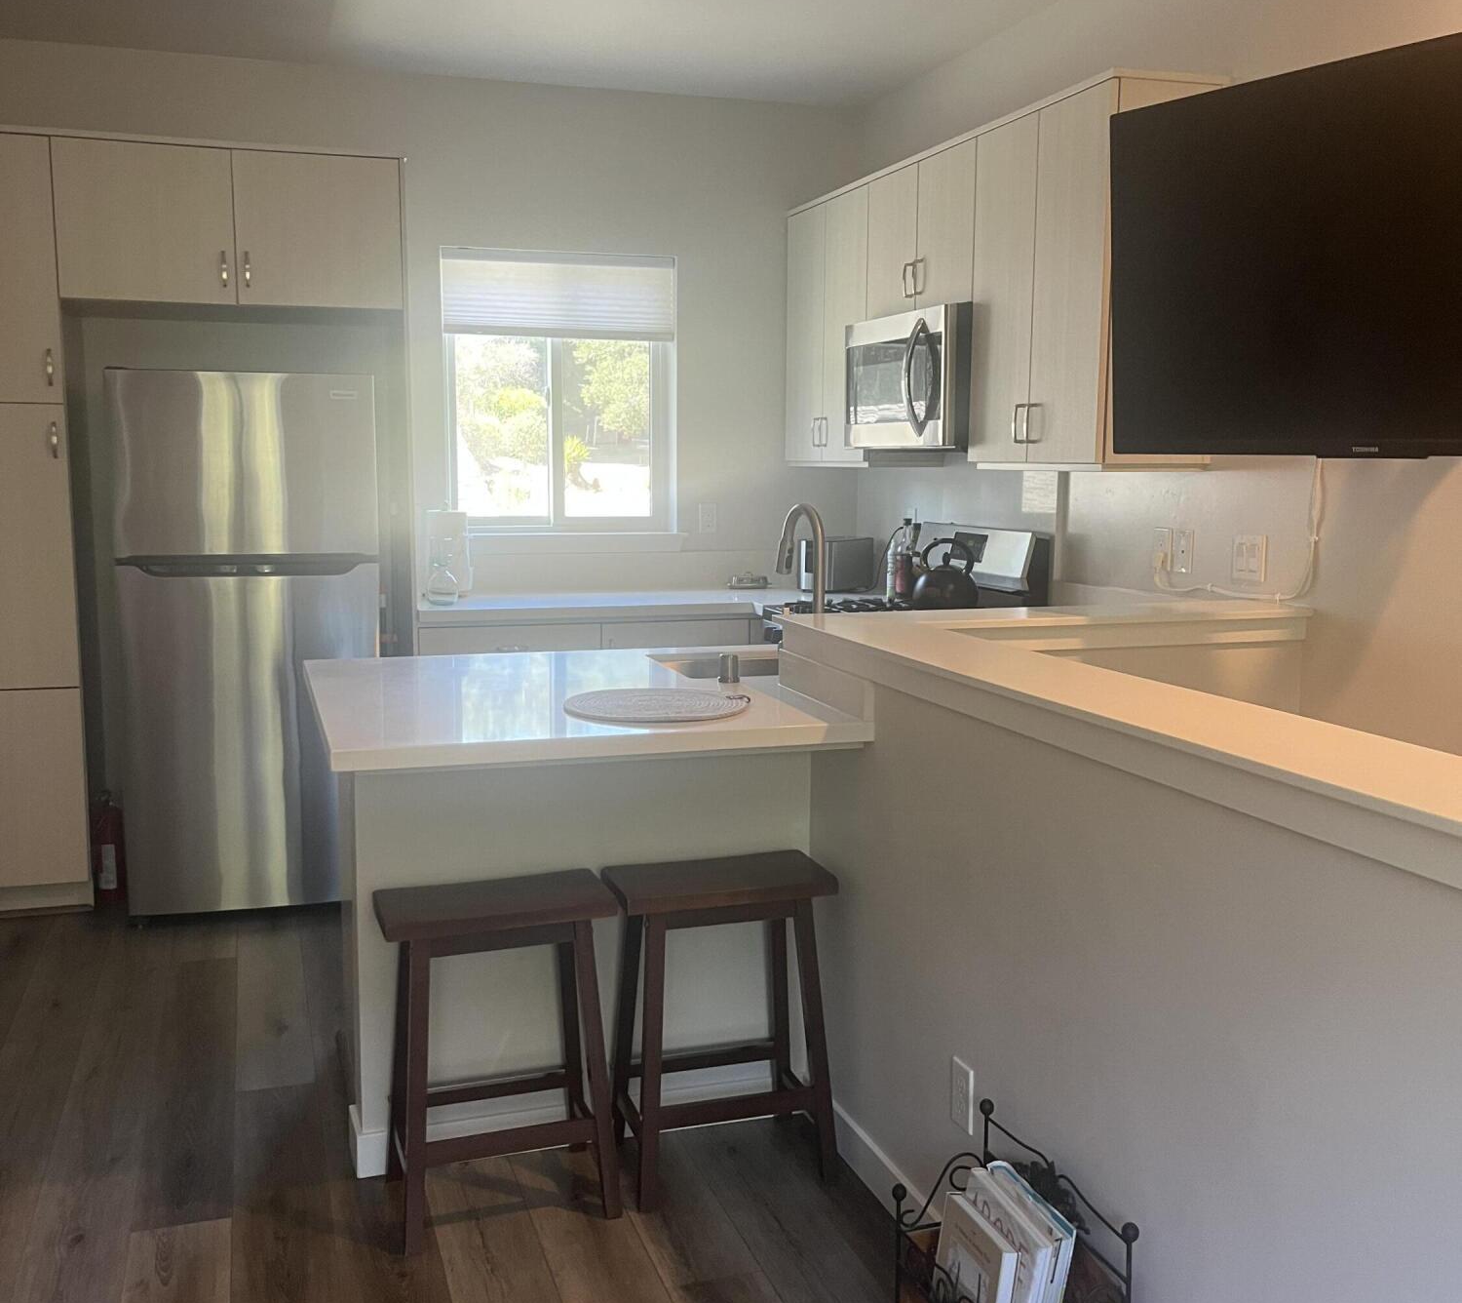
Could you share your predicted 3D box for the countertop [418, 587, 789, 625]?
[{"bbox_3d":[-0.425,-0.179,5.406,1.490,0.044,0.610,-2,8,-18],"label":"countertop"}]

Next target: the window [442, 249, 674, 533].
[{"bbox_3d":[-0.643,-0.973,5.567,0.897,1.053,0.110,-2,8,-18],"label":"window"}]

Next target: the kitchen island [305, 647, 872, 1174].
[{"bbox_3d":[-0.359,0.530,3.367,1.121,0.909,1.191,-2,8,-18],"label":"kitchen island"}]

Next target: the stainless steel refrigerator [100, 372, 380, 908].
[{"bbox_3d":[-1.549,-0.051,4.811,0.757,1.666,0.750,-2,8,-15],"label":"stainless steel refrigerator"}]

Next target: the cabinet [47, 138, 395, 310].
[{"bbox_3d":[-1.621,-1.349,4.804,1.032,0.479,0.670,-2,8,-18],"label":"cabinet"}]

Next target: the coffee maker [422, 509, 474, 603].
[{"bbox_3d":[-0.995,-0.344,5.136,0.174,0.343,0.240,-2,8,-18],"label":"coffee maker"}]

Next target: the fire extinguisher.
[{"bbox_3d":[-1.974,0.619,4.661,0.115,0.370,0.125,-2,8,-18],"label":"fire extinguisher"}]

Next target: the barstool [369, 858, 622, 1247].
[{"bbox_3d":[-0.451,0.757,2.795,0.428,0.605,0.317,-2,8,-18],"label":"barstool"}]

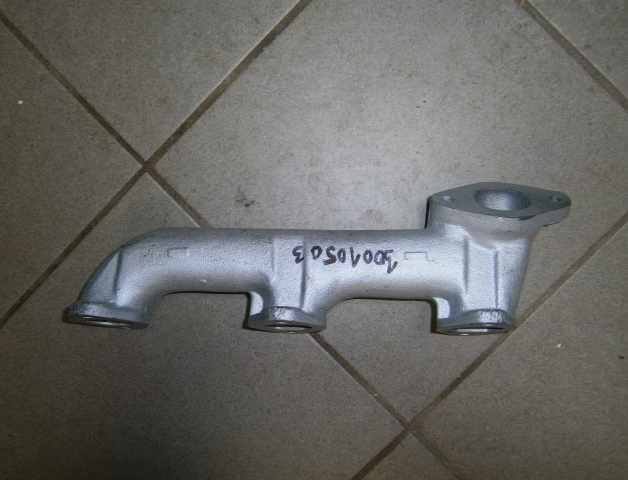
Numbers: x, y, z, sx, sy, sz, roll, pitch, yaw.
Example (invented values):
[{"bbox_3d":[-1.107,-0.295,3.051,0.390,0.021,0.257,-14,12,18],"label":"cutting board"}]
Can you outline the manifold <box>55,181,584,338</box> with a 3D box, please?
[{"bbox_3d":[-0.003,0.015,0.352,0.366,0.073,0.116,0,92,3],"label":"manifold"}]

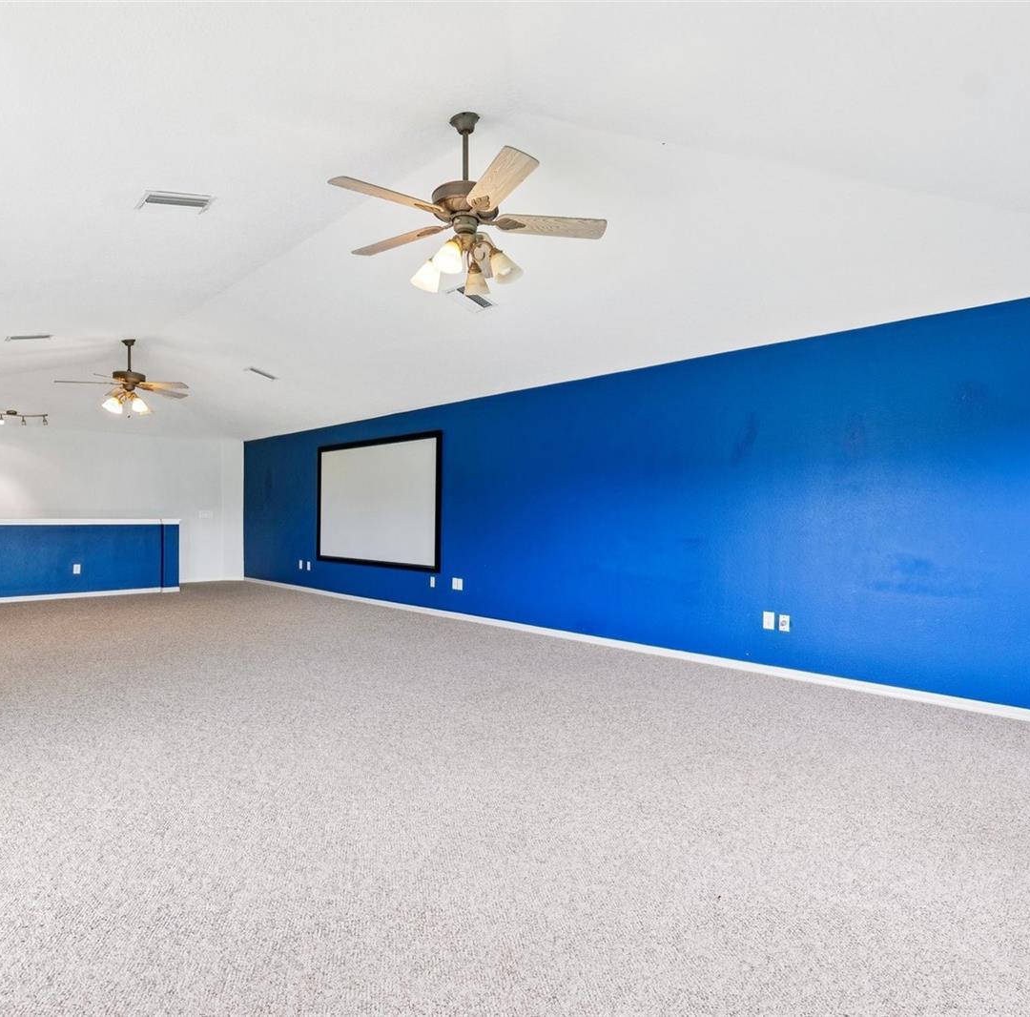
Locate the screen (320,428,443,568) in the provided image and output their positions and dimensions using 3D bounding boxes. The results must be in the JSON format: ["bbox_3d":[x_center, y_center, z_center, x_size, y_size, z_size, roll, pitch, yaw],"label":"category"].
[{"bbox_3d":[-1.861,-0.075,7.715,2.720,1.620,0.050,0,-1,42],"label":"screen"}]

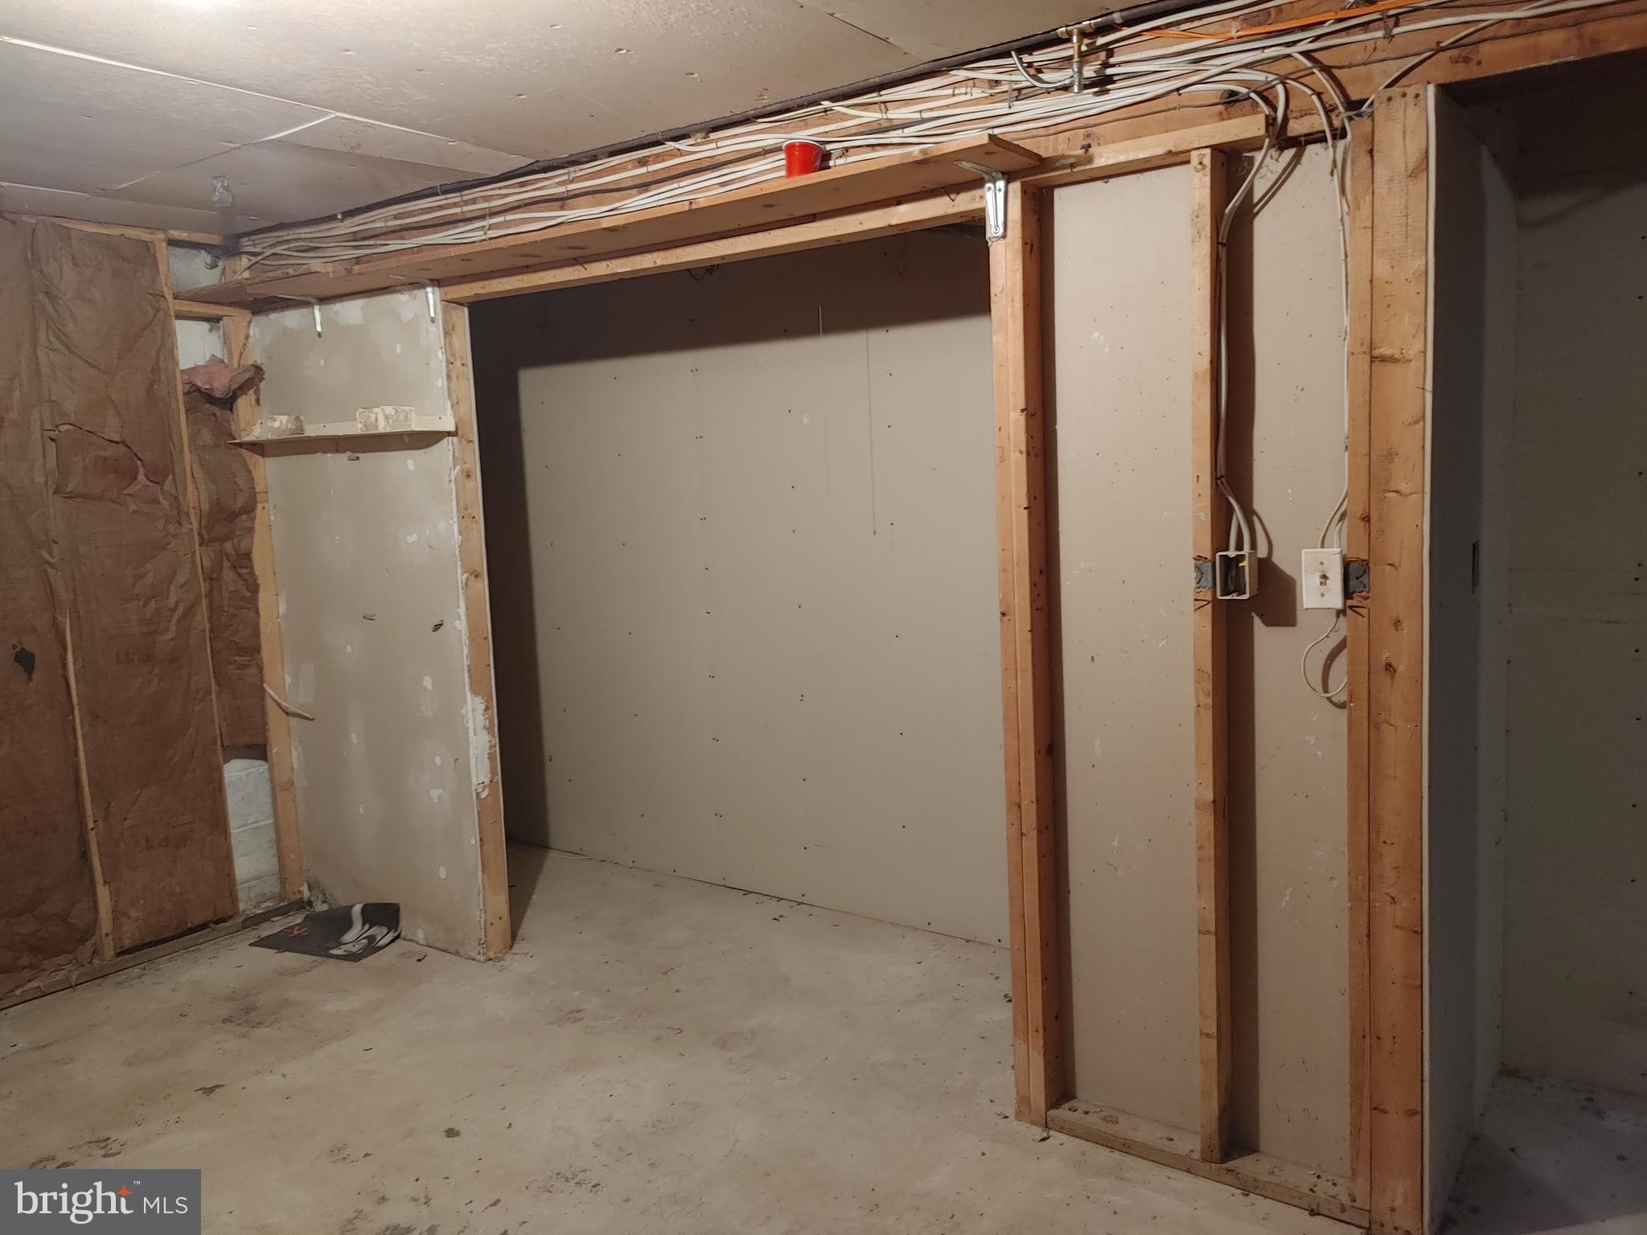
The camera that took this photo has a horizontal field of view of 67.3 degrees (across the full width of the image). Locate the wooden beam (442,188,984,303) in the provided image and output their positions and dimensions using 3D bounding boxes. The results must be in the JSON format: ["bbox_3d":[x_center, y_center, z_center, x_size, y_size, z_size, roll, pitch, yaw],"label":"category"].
[{"bbox_3d":[-0.388,-0.951,3.255,1.911,0.040,0.090,3,9,36],"label":"wooden beam"}]

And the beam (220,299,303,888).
[{"bbox_3d":[-2.034,-0.014,4.493,0.039,2.110,0.092,2,8,36],"label":"beam"}]

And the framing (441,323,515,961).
[{"bbox_3d":[-1.116,0.074,3.945,0.040,2.080,0.092,3,9,36],"label":"framing"}]

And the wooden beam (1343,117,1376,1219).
[{"bbox_3d":[1.040,0.130,2.367,0.040,2.082,0.090,2,8,36],"label":"wooden beam"}]

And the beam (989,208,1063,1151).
[{"bbox_3d":[0.461,0.122,2.791,0.078,2.123,0.090,2,8,36],"label":"beam"}]

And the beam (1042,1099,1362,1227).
[{"bbox_3d":[0.823,1.169,2.681,0.697,0.038,0.090,2,8,36],"label":"beam"}]

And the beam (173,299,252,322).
[{"bbox_3d":[-2.154,-1.073,4.314,0.089,0.039,0.283,2,8,36],"label":"beam"}]

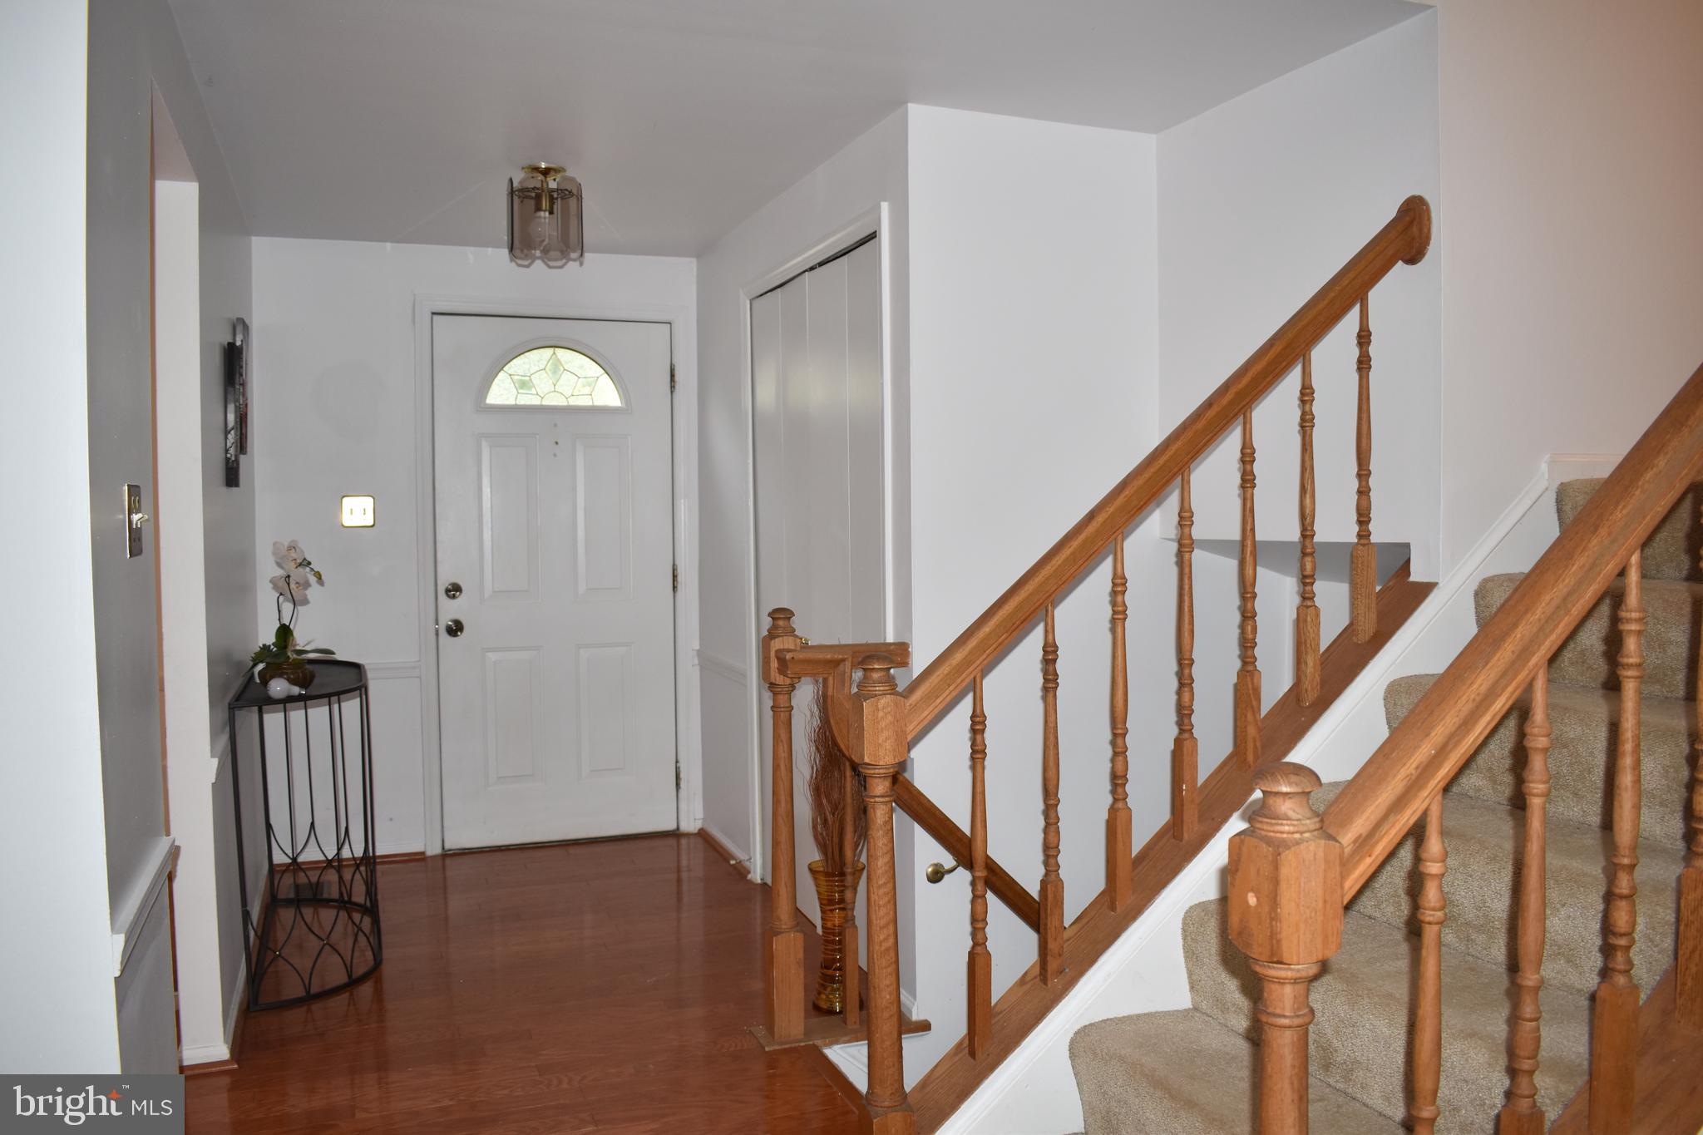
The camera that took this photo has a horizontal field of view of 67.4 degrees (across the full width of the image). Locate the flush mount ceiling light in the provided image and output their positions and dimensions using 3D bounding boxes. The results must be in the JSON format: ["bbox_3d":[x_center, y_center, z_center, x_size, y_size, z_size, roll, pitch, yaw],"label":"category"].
[{"bbox_3d":[-0.882,-1.010,3.676,0.220,0.285,0.220,-1,3,-21],"label":"flush mount ceiling light"}]

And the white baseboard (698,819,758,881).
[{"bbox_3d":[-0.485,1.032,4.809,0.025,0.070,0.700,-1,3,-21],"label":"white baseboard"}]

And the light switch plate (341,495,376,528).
[{"bbox_3d":[-1.783,-0.203,4.620,0.118,0.117,0.010,-1,3,-21],"label":"light switch plate"}]

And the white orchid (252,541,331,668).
[{"bbox_3d":[-1.549,0.106,3.536,0.210,0.370,0.200,-1,3,-21],"label":"white orchid"}]

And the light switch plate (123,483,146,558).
[{"bbox_3d":[-1.124,-0.073,2.005,0.012,0.116,0.120,-1,3,-21],"label":"light switch plate"}]

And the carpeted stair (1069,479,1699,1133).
[{"bbox_3d":[0.944,0.515,1.946,1.450,1.330,0.890,-1,3,-21],"label":"carpeted stair"}]

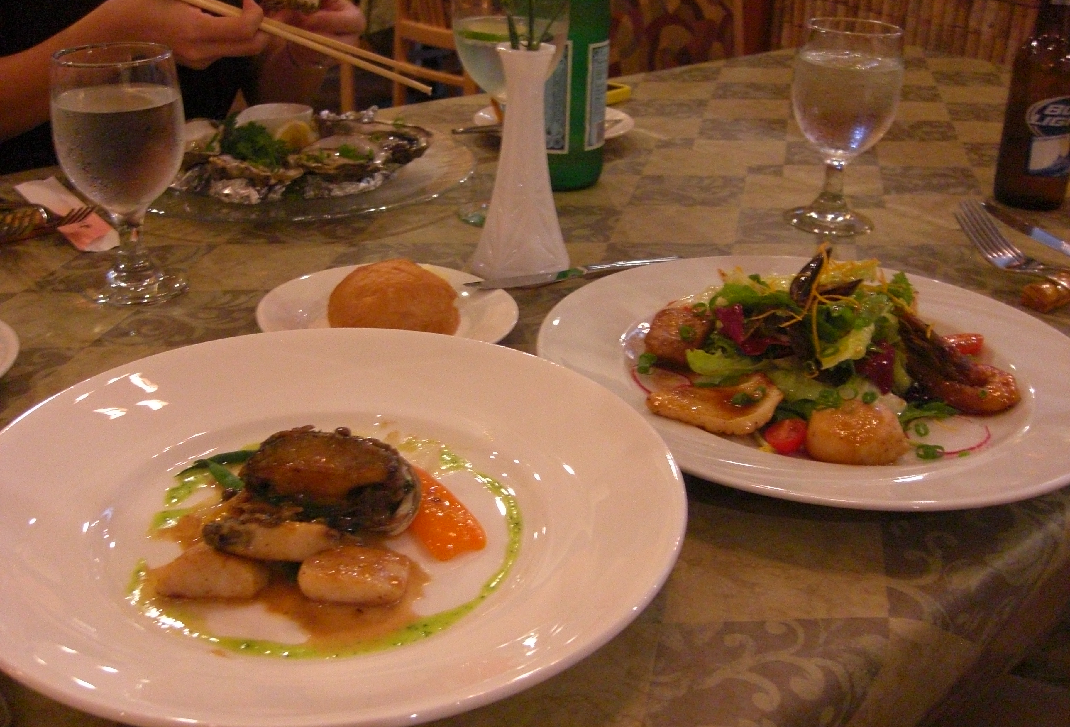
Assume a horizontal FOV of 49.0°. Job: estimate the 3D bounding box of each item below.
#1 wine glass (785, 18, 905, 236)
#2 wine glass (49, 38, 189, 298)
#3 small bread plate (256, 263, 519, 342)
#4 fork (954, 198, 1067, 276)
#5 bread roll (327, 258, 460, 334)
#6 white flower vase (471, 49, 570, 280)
[{"bbox_3d":[0.231,-0.177,0.885,0.077,0.149,0.077,2,26,0],"label":"wine glass"},{"bbox_3d":[-0.254,-0.117,0.730,0.077,0.149,0.077,2,26,0],"label":"wine glass"},{"bbox_3d":[-0.088,-0.027,0.707,0.156,0.019,0.156,2,26,-1],"label":"small bread plate"},{"bbox_3d":[0.337,-0.059,0.778,0.026,0.024,0.195,-4,33,-13],"label":"fork"},{"bbox_3d":[-0.082,-0.037,0.684,0.077,0.046,0.077,2,26,-1],"label":"bread roll"},{"bbox_3d":[-0.008,-0.132,0.777,0.069,0.150,0.069,2,26,0],"label":"white flower vase"}]

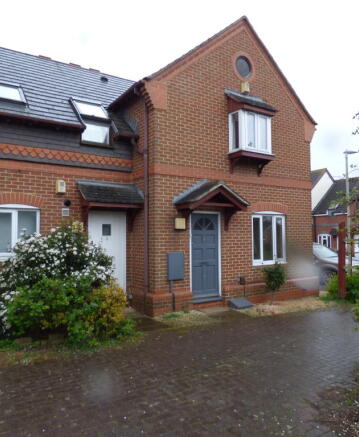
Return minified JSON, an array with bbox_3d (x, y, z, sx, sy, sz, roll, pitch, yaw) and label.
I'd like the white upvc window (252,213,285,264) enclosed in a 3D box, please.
[{"bbox_3d":[2.385,0.515,9.028,1.270,1.430,0.110,1,-3,-32],"label":"white upvc window"}]

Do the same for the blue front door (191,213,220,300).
[{"bbox_3d":[0.598,0.873,7.909,0.930,2.070,0.100,1,-3,-32],"label":"blue front door"}]

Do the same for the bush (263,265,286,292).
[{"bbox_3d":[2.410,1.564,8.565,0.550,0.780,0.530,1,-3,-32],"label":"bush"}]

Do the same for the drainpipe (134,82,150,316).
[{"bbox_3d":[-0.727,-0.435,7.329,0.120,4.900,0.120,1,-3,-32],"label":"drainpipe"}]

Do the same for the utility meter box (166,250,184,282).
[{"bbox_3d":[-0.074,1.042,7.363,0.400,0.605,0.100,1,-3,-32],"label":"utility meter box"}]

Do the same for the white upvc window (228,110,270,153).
[{"bbox_3d":[1.791,-2.111,8.502,1.070,0.970,0.400,1,-3,-32],"label":"white upvc window"}]

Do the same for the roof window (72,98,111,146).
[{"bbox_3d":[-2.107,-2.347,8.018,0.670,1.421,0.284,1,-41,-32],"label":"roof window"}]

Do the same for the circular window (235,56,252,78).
[{"bbox_3d":[1.702,-3.995,8.921,0.609,0.609,0.101,1,-3,-32],"label":"circular window"}]

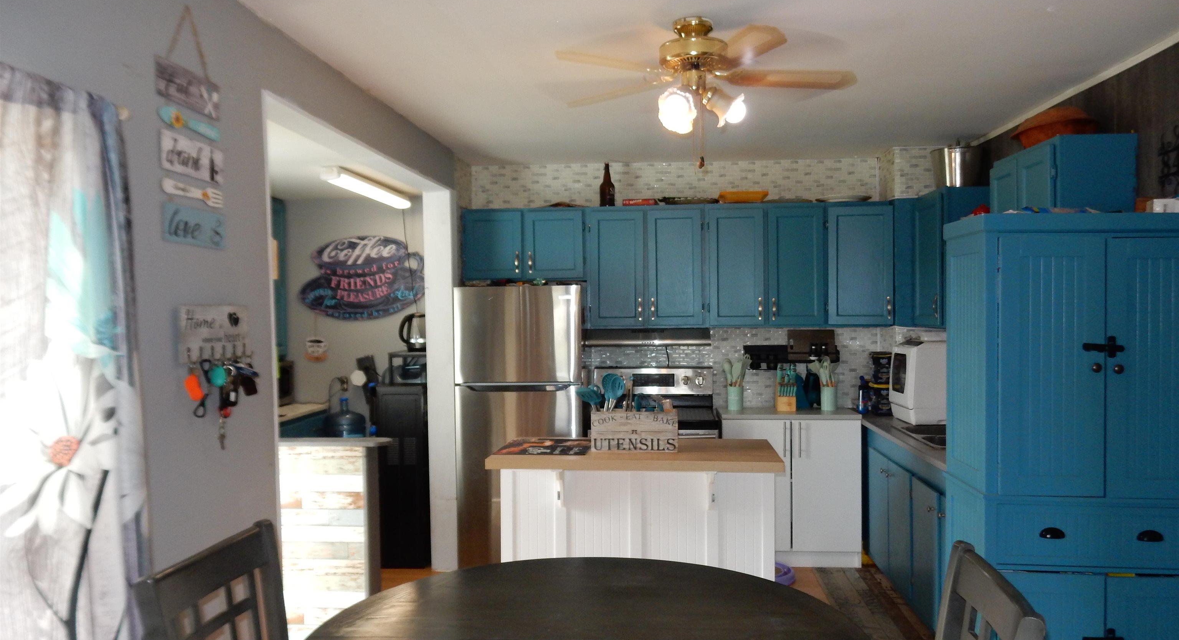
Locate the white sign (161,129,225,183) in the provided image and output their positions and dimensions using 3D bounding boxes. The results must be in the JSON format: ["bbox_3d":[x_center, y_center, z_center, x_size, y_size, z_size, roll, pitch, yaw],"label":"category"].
[{"bbox_3d":[-1.042,-0.423,2.240,0.017,0.098,0.284,0,1,5],"label":"white sign"}]

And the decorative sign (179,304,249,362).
[{"bbox_3d":[-1.020,0.034,2.334,0.035,0.150,0.340,0,1,5],"label":"decorative sign"}]

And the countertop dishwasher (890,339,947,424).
[{"bbox_3d":[1.924,0.321,4.650,0.440,0.445,0.425,0,1,5],"label":"countertop dishwasher"}]

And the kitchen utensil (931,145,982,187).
[{"bbox_3d":[2.005,-0.834,4.659,0.256,0.262,0.256,0,1,4],"label":"kitchen utensil"}]

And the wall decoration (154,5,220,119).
[{"bbox_3d":[-1.046,-0.684,2.221,0.017,0.268,0.294,0,1,5],"label":"wall decoration"}]

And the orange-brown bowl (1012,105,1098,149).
[{"bbox_3d":[1.966,-0.807,3.594,0.307,0.183,0.362,-1,1,5],"label":"orange-brown bowl"}]

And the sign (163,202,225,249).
[{"bbox_3d":[-1.040,-0.244,2.247,0.017,0.094,0.289,0,1,5],"label":"sign"}]

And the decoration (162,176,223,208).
[{"bbox_3d":[-1.042,-0.338,2.237,0.017,0.050,0.283,0,1,5],"label":"decoration"}]

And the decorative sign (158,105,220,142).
[{"bbox_3d":[-1.041,-0.512,2.222,0.013,0.046,0.297,0,1,4],"label":"decorative sign"}]

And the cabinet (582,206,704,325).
[{"bbox_3d":[0.345,-0.328,5.393,0.735,0.750,0.300,0,1,4],"label":"cabinet"}]

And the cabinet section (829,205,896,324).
[{"bbox_3d":[1.675,-0.347,5.387,0.402,0.754,0.320,0,1,4],"label":"cabinet section"}]

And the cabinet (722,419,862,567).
[{"bbox_3d":[1.195,0.998,5.223,0.795,0.857,0.570,0,1,4],"label":"cabinet"}]

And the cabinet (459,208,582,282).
[{"bbox_3d":[-0.402,-0.470,5.448,0.772,0.446,0.300,0,1,4],"label":"cabinet"}]

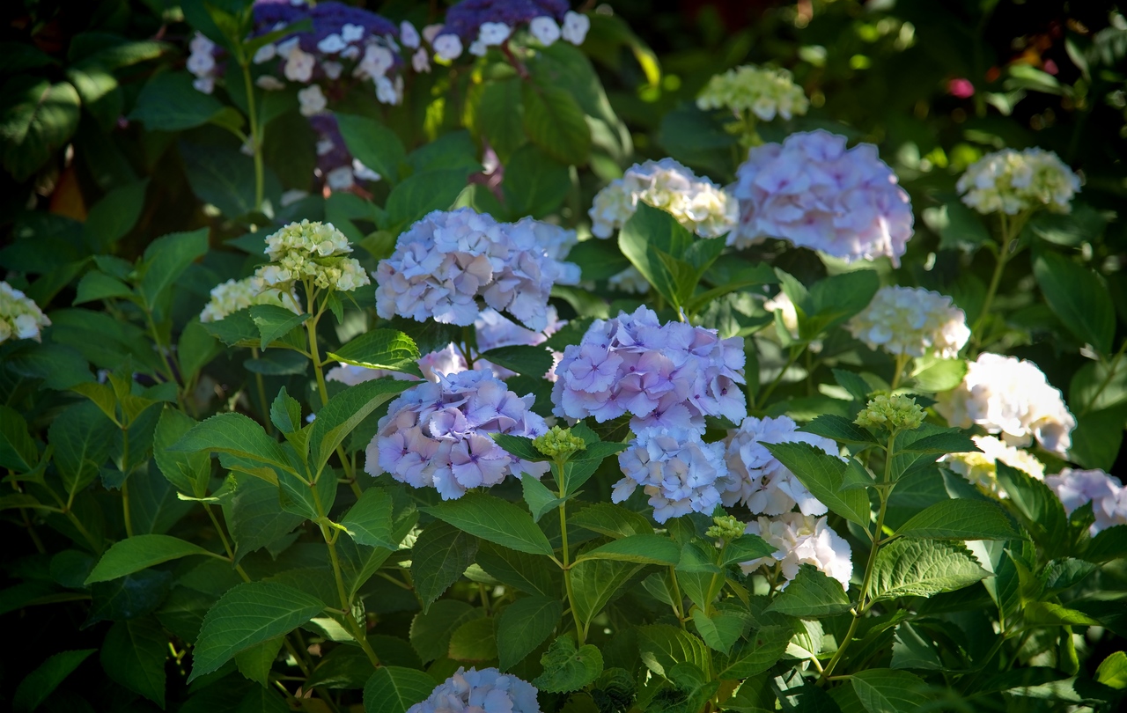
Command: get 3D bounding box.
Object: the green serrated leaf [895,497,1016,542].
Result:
[{"bbox_3d":[0.323,0.135,3.100,0.098,0.024,0.070,1,30,12],"label":"green serrated leaf"}]

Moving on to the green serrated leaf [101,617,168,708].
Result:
[{"bbox_3d":[-0.350,0.254,3.100,0.058,0.091,0.015,-21,-28,-3],"label":"green serrated leaf"}]

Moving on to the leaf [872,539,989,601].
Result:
[{"bbox_3d":[0.302,0.177,3.100,0.102,0.022,0.075,-14,41,17],"label":"leaf"}]

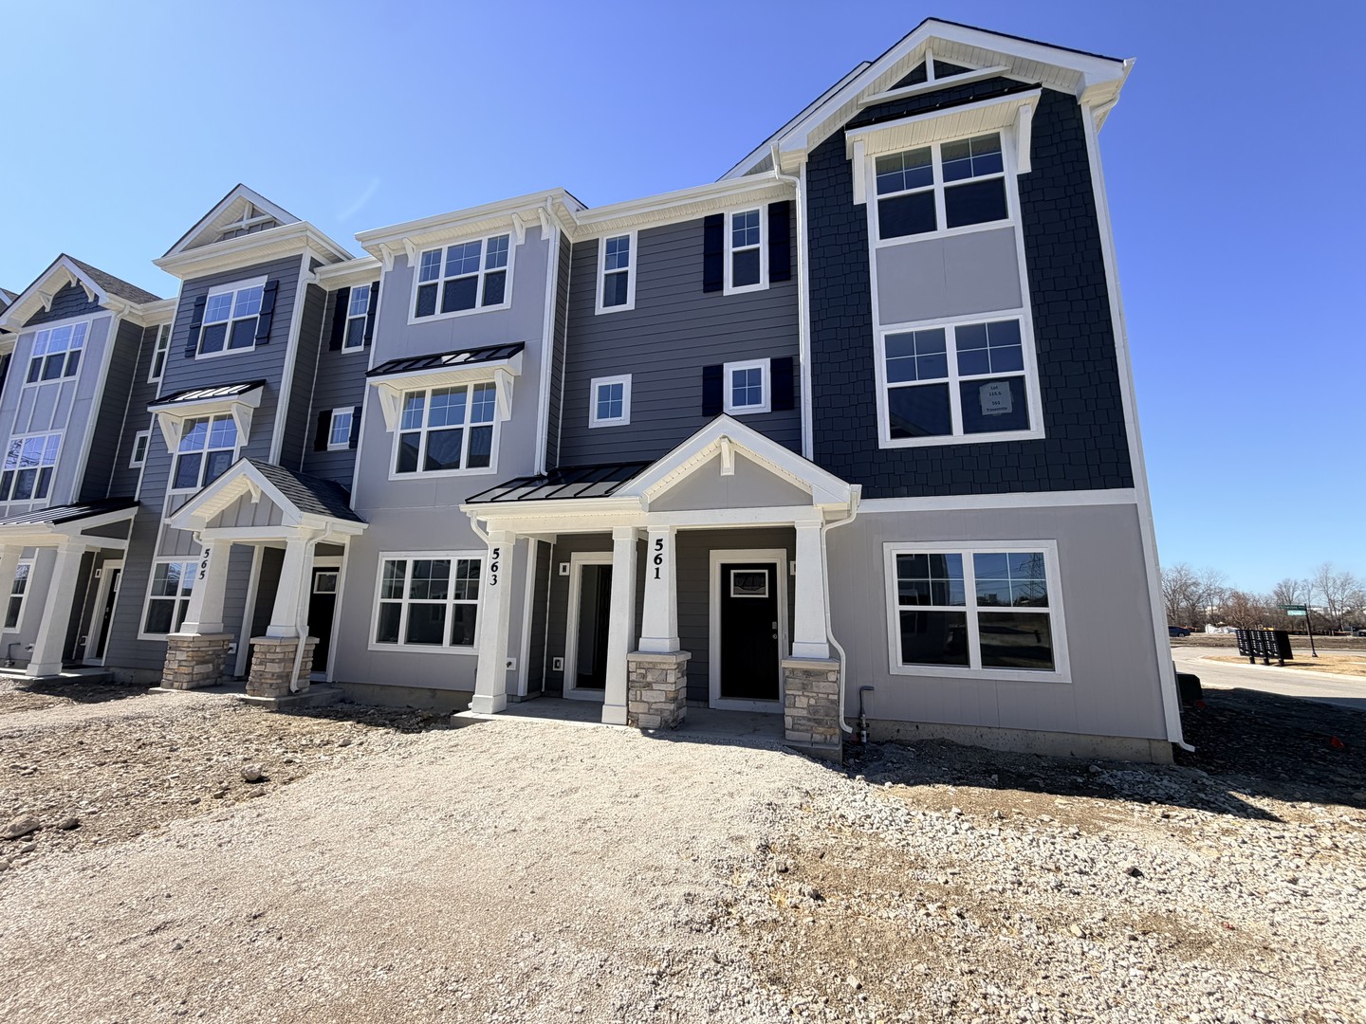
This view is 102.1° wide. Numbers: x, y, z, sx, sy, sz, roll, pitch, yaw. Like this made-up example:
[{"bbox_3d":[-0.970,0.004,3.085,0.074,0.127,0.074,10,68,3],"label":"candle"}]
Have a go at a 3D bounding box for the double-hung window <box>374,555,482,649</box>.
[{"bbox_3d":[-4.391,1.558,9.567,2.160,1.560,0.100,-2,-11,16],"label":"double-hung window"}]

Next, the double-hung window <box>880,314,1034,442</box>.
[{"bbox_3d":[3.757,-1.810,7.664,1.792,1.681,0.100,-2,-11,17],"label":"double-hung window"}]

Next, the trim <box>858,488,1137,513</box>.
[{"bbox_3d":[3.894,-0.133,7.266,3.459,0.194,0.050,-2,-11,17],"label":"trim"}]

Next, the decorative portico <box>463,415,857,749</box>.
[{"bbox_3d":[-0.354,0.873,7.921,5.520,4.020,1.780,-2,-11,16],"label":"decorative portico"}]

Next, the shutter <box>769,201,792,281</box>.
[{"bbox_3d":[1.643,-4.605,9.380,0.348,1.502,0.050,-2,-11,17],"label":"shutter"}]

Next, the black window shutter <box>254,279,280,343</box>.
[{"bbox_3d":[-9.061,-4.363,12.082,0.350,1.520,0.050,-2,-11,16],"label":"black window shutter"}]

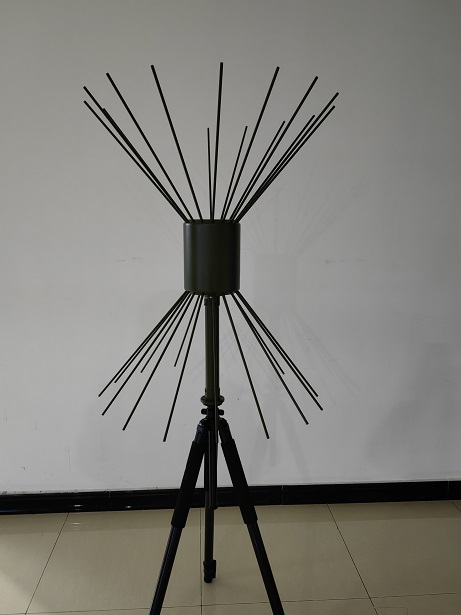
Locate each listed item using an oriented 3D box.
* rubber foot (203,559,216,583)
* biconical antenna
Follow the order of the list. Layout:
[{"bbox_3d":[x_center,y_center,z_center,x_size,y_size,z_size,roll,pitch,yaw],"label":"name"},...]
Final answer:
[{"bbox_3d":[-0.079,0.985,1.772,0.047,0.075,0.045,0,10,-4],"label":"rubber foot"},{"bbox_3d":[-0.047,-0.128,1.298,0.640,0.804,0.640,0,10,-4],"label":"biconical antenna"}]

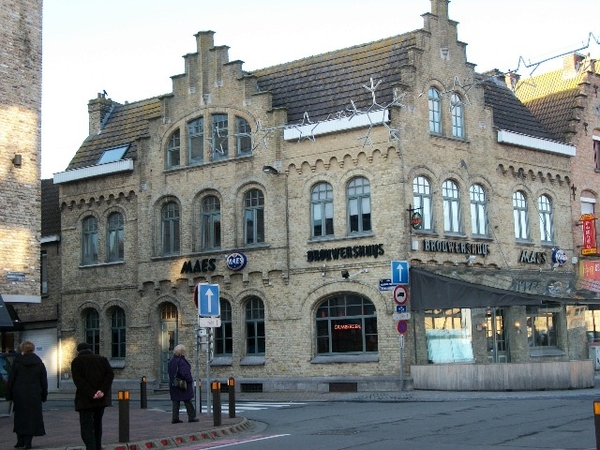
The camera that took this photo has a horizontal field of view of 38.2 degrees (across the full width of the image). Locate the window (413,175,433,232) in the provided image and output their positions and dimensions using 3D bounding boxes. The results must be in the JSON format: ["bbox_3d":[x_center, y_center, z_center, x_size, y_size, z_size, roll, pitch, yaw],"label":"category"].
[{"bbox_3d":[3.864,-0.651,27.266,0.880,1.769,0.200,5,-11,-37],"label":"window"}]

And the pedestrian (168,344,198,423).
[{"bbox_3d":[-2.393,3.262,17.850,0.520,1.600,0.500,2,-9,-25],"label":"pedestrian"}]

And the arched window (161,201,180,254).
[{"bbox_3d":[-4.877,0.136,32.748,0.930,2.020,0.200,-7,-11,32],"label":"arched window"}]

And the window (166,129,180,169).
[{"bbox_3d":[-4.808,-2.870,32.929,0.698,1.477,0.200,-7,-10,32],"label":"window"}]

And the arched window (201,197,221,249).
[{"bbox_3d":[-3.183,-0.065,31.000,0.917,1.936,0.200,-7,-10,33],"label":"arched window"}]

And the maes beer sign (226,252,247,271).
[{"bbox_3d":[-2.188,1.303,30.439,0.709,0.709,0.200,-7,-10,32],"label":"maes beer sign"}]

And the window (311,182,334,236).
[{"bbox_3d":[0.756,-0.499,28.990,0.890,1.925,0.200,-7,-10,32],"label":"window"}]

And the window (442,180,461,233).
[{"bbox_3d":[4.920,-0.585,28.073,0.881,1.778,0.200,5,-11,-37],"label":"window"}]

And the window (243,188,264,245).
[{"bbox_3d":[-1.607,-0.270,30.660,0.920,2.010,0.200,-7,-11,32],"label":"window"}]

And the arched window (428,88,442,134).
[{"bbox_3d":[4.534,-3.812,29.098,0.660,1.650,0.200,6,-11,-37],"label":"arched window"}]

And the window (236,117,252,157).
[{"bbox_3d":[-2.029,-3.228,31.354,0.750,1.510,0.200,-7,-11,32],"label":"window"}]

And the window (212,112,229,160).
[{"bbox_3d":[-2.919,-3.222,31.741,0.781,1.754,0.200,-7,-10,32],"label":"window"}]

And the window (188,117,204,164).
[{"bbox_3d":[-3.894,-3.153,32.368,0.779,1.808,0.200,-7,-10,32],"label":"window"}]

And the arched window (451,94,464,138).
[{"bbox_3d":[5.426,-3.734,29.786,0.680,1.600,0.200,6,-11,-37],"label":"arched window"}]

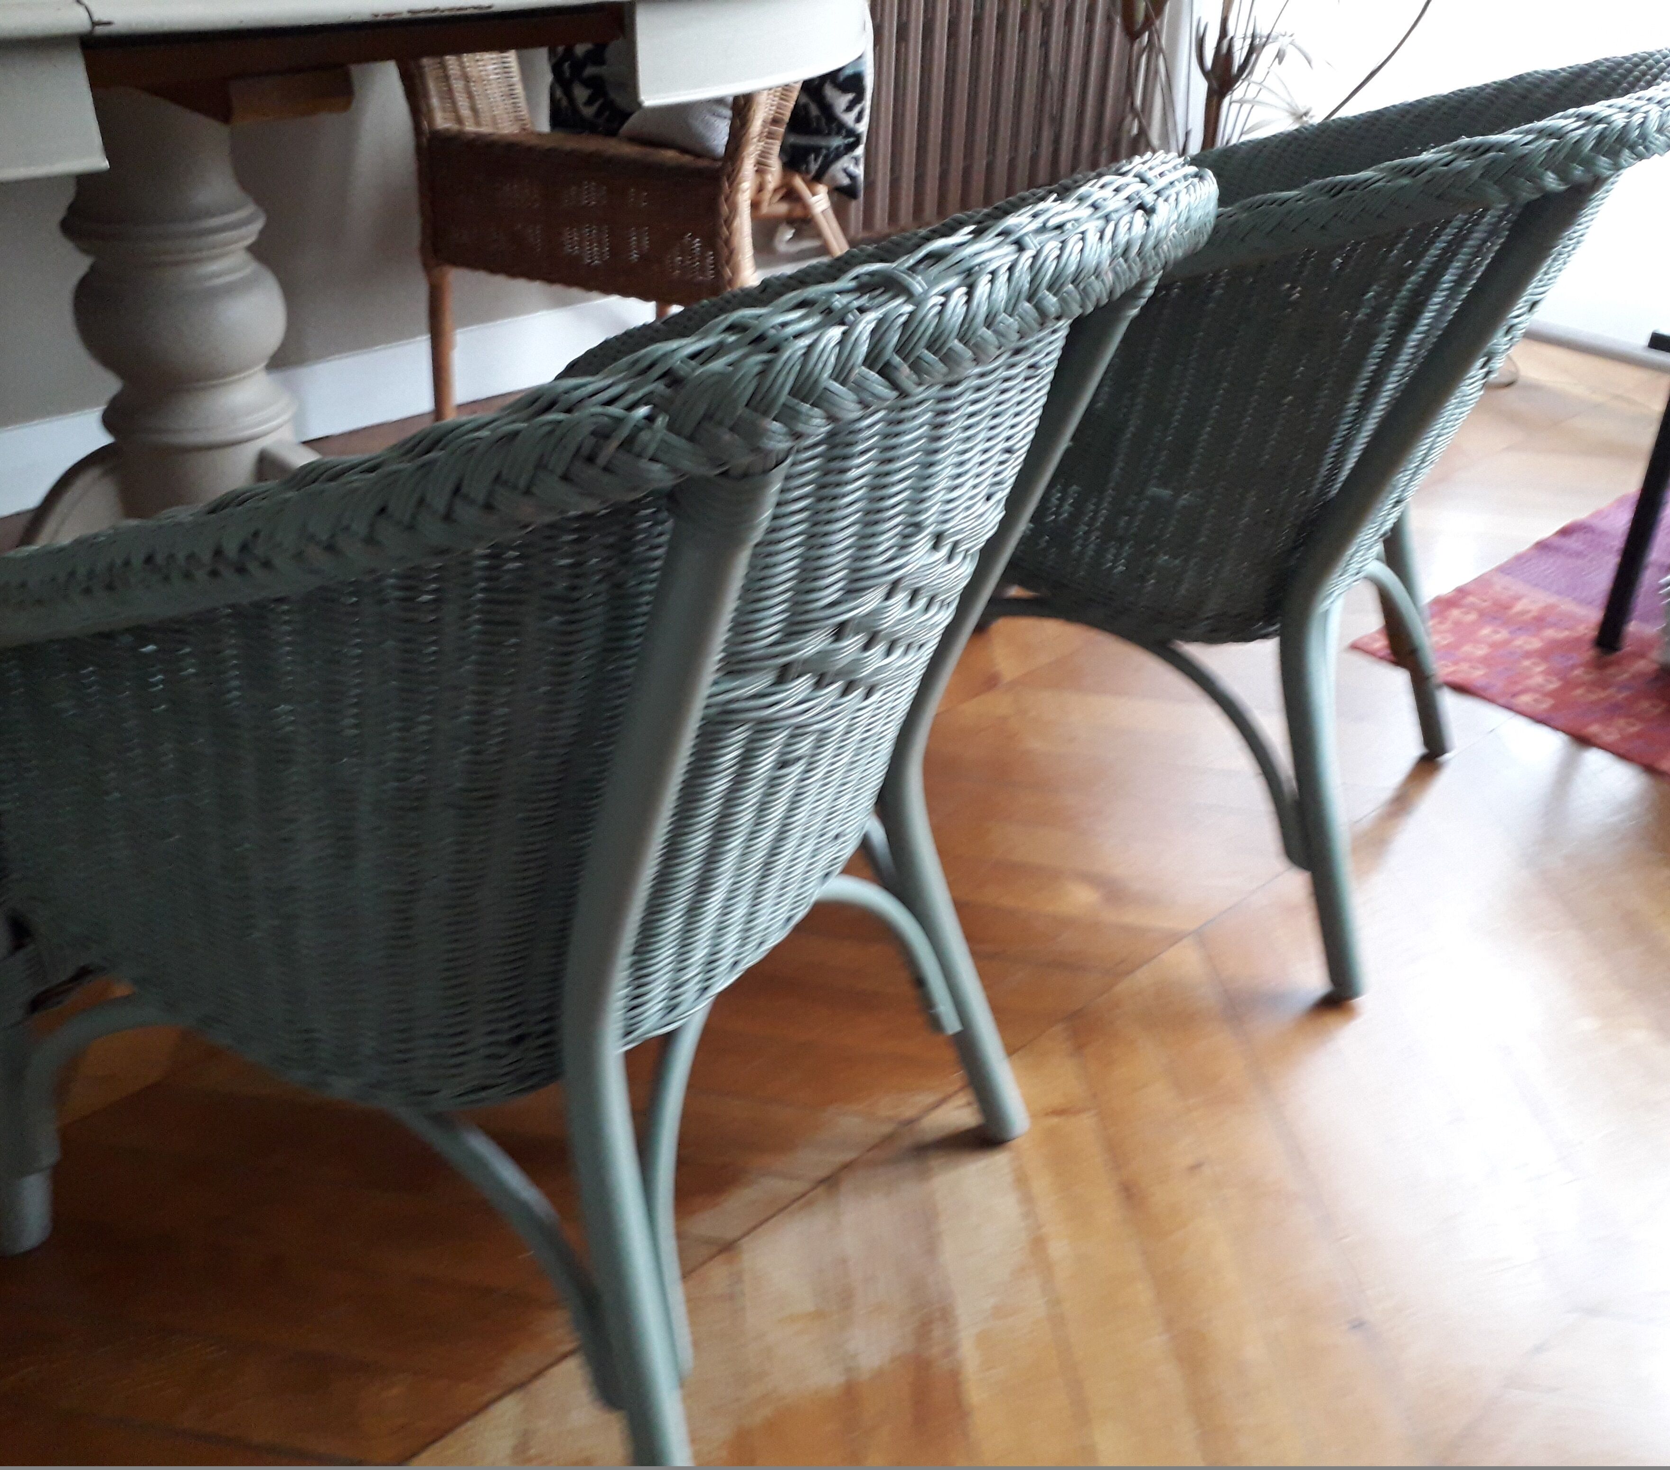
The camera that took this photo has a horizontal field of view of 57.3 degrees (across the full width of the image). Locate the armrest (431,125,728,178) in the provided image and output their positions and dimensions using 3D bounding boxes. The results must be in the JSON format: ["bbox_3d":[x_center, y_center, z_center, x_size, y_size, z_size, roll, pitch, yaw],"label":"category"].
[{"bbox_3d":[-0.354,-0.803,2.108,0.428,0.045,0.055,14,34,18],"label":"armrest"}]

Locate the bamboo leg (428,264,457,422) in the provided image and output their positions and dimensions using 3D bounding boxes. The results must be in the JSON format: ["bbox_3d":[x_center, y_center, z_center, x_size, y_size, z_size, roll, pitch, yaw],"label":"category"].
[{"bbox_3d":[-0.585,-0.554,2.290,0.032,0.291,0.032,17,33,17],"label":"bamboo leg"}]

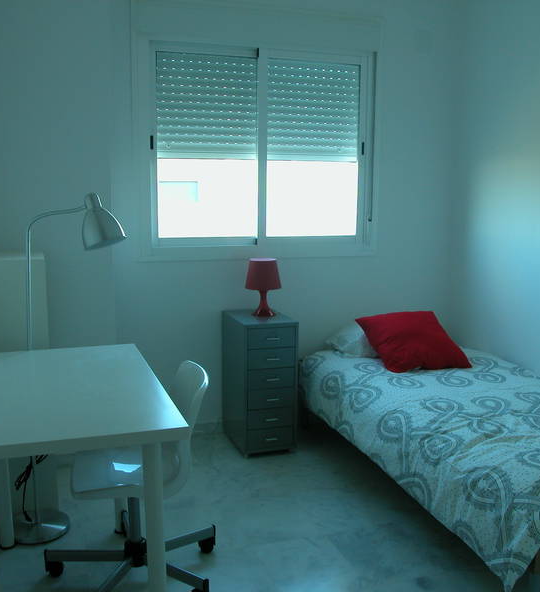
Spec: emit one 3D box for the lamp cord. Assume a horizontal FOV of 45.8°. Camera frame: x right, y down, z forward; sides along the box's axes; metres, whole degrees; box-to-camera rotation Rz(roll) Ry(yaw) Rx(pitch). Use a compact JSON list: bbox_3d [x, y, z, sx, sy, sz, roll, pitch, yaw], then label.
[{"bbox_3d":[-0.939,0.758,2.515,0.142,0.268,0.120,-2,8,-16],"label":"lamp cord"}]

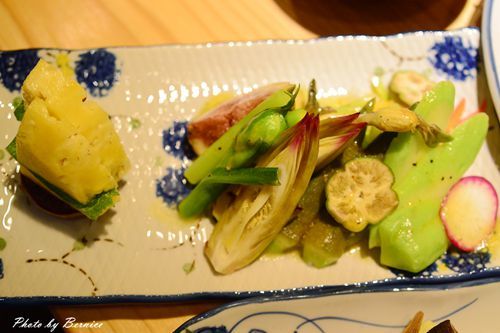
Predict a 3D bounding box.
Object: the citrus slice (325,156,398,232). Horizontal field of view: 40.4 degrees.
[{"bbox_3d":[0.060,0.015,0.363,0.038,0.007,0.040,0,76,3],"label":"citrus slice"}]

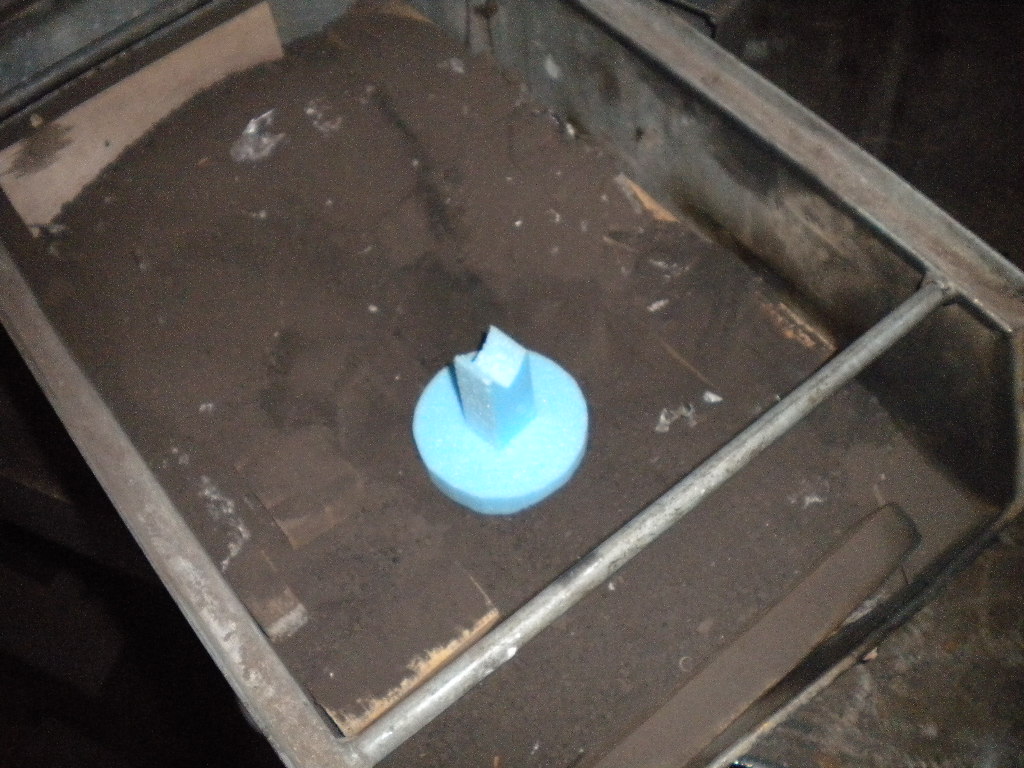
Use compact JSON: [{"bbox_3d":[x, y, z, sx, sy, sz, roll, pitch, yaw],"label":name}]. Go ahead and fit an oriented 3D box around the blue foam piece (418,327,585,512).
[{"bbox_3d":[-0.013,0.013,0.875,0.151,0.125,0.151,-2,58,3],"label":"blue foam piece"}]

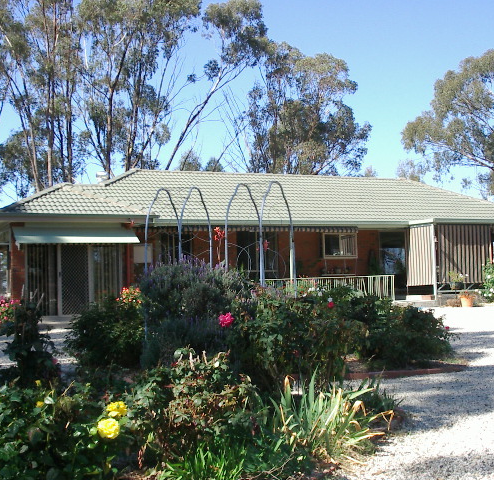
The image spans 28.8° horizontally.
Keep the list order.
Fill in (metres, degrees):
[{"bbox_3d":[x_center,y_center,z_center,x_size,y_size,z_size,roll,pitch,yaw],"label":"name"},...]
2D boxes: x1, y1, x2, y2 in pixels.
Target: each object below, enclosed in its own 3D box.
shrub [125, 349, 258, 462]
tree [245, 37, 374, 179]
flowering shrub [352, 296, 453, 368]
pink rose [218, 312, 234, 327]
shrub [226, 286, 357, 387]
[{"bbox_3d":[-0.427,1.274,7.400,1.030,0.880,0.950,-1,-1,-3],"label":"shrub"},{"bbox_3d":[3.055,-4.131,47.000,6.400,12.000,6.200,-1,-1,4],"label":"tree"},{"bbox_3d":[2.202,1.311,13.700,1.500,1.030,1.350,-1,-1,9],"label":"flowering shrub"},{"bbox_3d":[-0.197,0.728,8.800,0.140,0.130,0.120,-1,-1,-1],"label":"pink rose"},{"bbox_3d":[0.484,1.045,9.800,1.360,1.180,1.200,-1,-1,3],"label":"shrub"}]

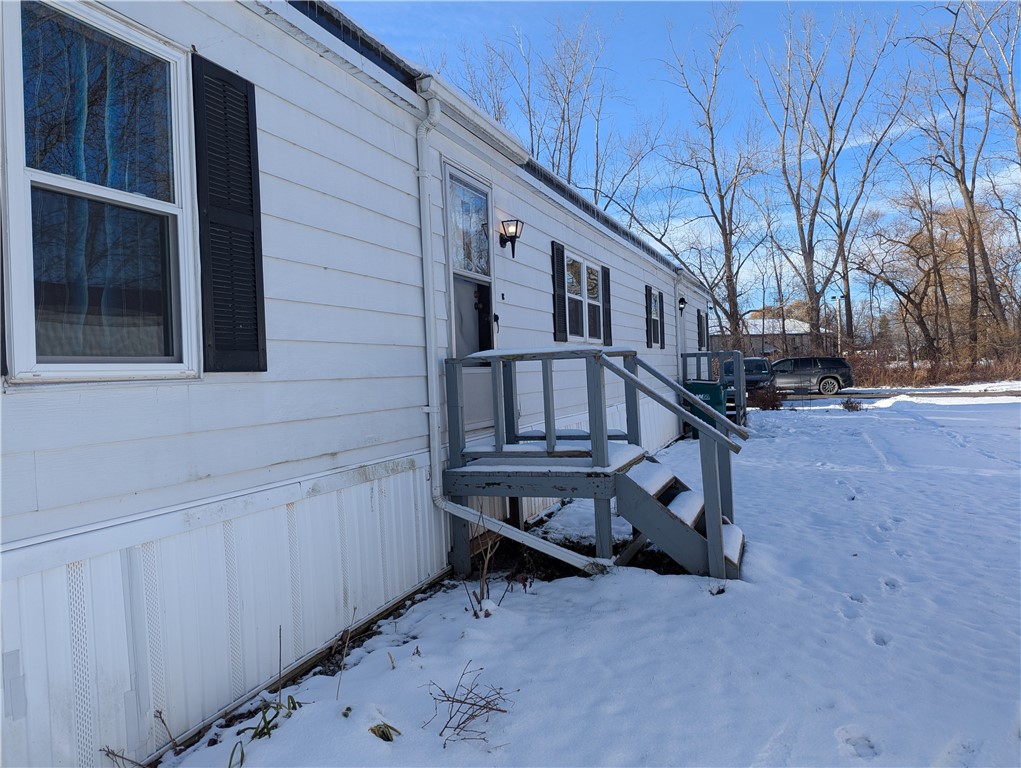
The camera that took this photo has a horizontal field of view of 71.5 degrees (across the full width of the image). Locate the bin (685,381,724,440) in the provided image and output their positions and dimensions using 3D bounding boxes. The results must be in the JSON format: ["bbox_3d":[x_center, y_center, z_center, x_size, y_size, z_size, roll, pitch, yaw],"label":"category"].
[{"bbox_3d":[3.830,0.483,13.711,0.750,1.090,0.650,-2,0,22],"label":"bin"}]

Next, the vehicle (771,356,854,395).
[{"bbox_3d":[13.661,-0.313,33.900,5.050,1.760,1.980,-2,0,22],"label":"vehicle"}]

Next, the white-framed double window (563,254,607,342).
[{"bbox_3d":[0.900,-0.991,8.463,0.070,0.979,1.487,-2,0,22],"label":"white-framed double window"}]

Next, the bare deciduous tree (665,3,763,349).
[{"bbox_3d":[12.203,-10.738,40.999,5.800,22.689,5.800,-2,0,22],"label":"bare deciduous tree"}]

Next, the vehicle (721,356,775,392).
[{"bbox_3d":[9.839,-0.143,29.200,1.910,1.740,4.750,-2,0,22],"label":"vehicle"}]

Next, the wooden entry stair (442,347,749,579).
[{"bbox_3d":[0.702,0.491,5.219,2.000,1.490,1.270,-2,0,22],"label":"wooden entry stair"}]

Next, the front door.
[{"bbox_3d":[-0.268,-0.609,5.571,0.060,1.947,0.802,-2,0,22],"label":"front door"}]

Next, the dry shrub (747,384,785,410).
[{"bbox_3d":[7.944,0.402,22.122,1.250,0.820,1.300,-2,0,22],"label":"dry shrub"}]

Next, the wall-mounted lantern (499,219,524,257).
[{"bbox_3d":[0.013,-1.248,6.118,0.180,0.320,0.145,-2,0,22],"label":"wall-mounted lantern"}]

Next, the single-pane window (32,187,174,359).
[{"bbox_3d":[-1.493,-0.381,2.648,0.045,0.602,0.578,-2,0,22],"label":"single-pane window"}]

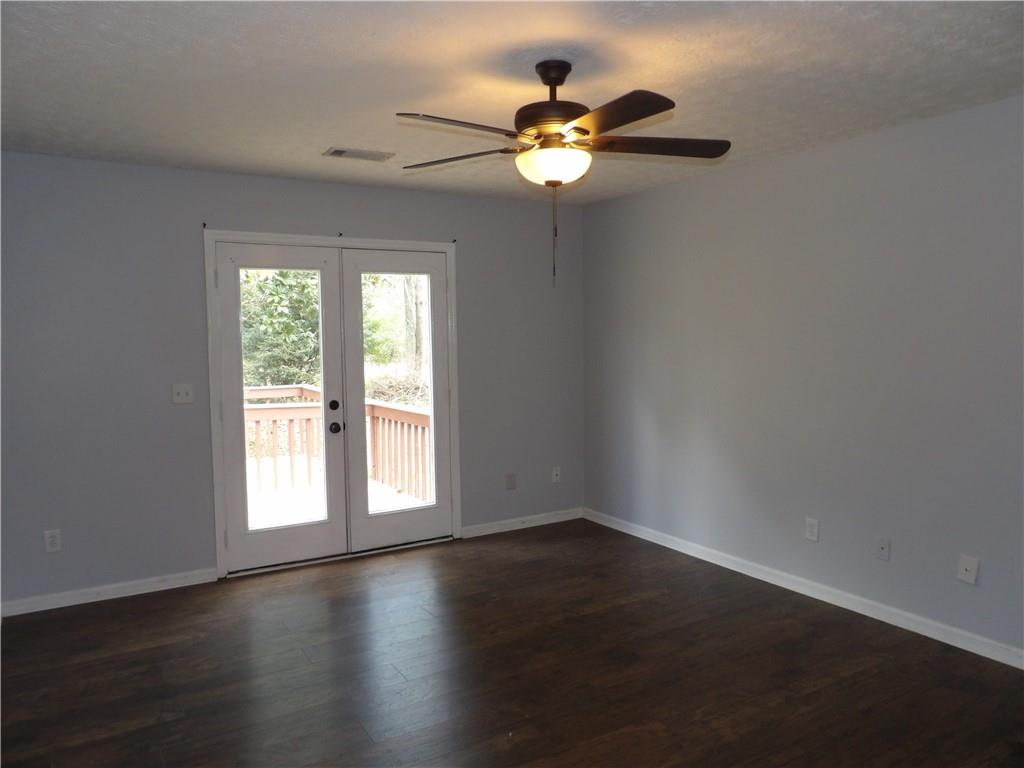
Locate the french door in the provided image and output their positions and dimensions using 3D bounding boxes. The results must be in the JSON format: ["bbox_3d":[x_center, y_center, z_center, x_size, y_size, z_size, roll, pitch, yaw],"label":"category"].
[{"bbox_3d":[-1.106,0.104,4.709,1.662,2.118,0.120,-3,4,-31],"label":"french door"}]

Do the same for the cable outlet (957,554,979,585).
[{"bbox_3d":[2.081,0.849,3.242,0.012,0.118,0.074,-3,4,-31],"label":"cable outlet"}]

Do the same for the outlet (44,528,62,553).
[{"bbox_3d":[-2.502,0.857,3.875,0.073,0.117,0.010,-3,4,-31],"label":"outlet"}]

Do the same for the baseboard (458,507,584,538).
[{"bbox_3d":[0.106,1.065,5.468,1.112,0.090,0.016,-3,4,-31],"label":"baseboard"}]

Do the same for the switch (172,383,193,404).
[{"bbox_3d":[-1.932,0.057,4.172,0.113,0.114,0.015,-3,4,-31],"label":"switch"}]

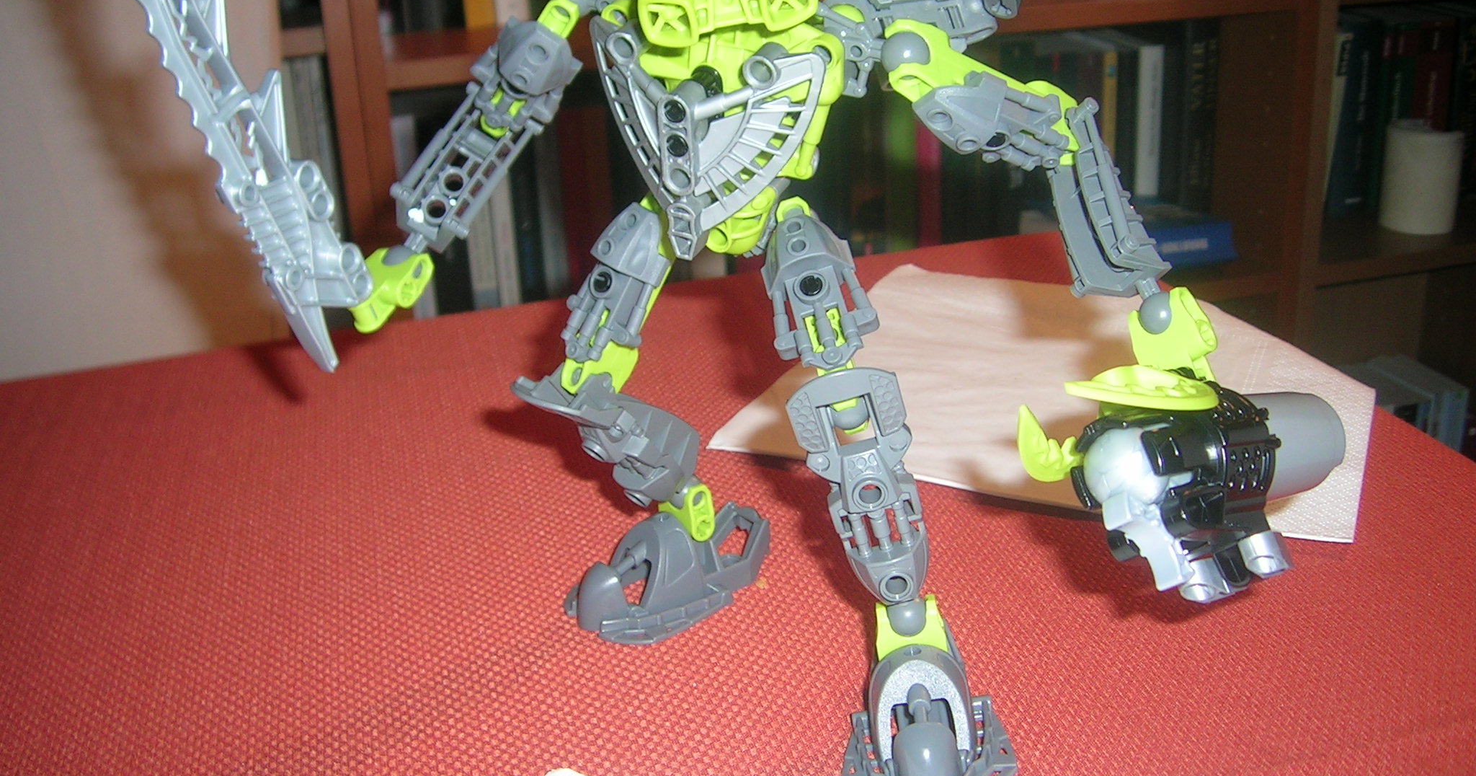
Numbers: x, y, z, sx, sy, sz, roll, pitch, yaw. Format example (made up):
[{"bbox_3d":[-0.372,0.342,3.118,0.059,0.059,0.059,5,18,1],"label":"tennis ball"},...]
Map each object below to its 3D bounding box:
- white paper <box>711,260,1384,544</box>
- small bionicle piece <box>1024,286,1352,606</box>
[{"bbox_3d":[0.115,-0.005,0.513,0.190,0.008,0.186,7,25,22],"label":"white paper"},{"bbox_3d":[0.084,0.011,0.278,0.071,0.055,0.042,-5,19,-41],"label":"small bionicle piece"}]

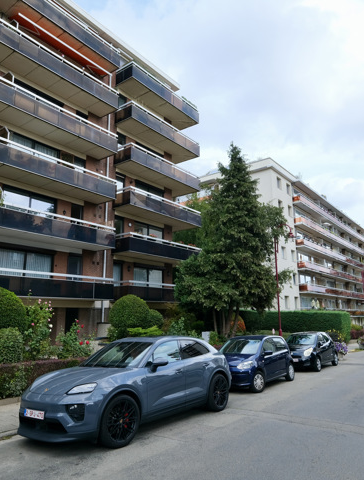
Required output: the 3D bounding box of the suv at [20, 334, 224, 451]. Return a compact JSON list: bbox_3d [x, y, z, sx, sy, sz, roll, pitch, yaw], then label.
[{"bbox_3d":[-0.786,2.822,7.134,1.950,1.620,4.780,-10,-17,37],"label":"suv"}]

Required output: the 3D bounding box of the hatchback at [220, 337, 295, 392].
[{"bbox_3d":[2.317,3.878,11.070,1.650,1.480,3.540,-10,-16,38],"label":"hatchback"}]

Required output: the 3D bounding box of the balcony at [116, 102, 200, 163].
[{"bbox_3d":[-1.546,-7.570,24.973,1.850,1.120,7.050,-11,-16,39],"label":"balcony"}]

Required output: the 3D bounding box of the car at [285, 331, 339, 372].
[{"bbox_3d":[5.551,4.815,14.955,1.620,1.470,3.500,-10,-16,38],"label":"car"}]

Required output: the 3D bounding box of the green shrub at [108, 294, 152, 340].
[{"bbox_3d":[-2.521,3.843,16.645,1.950,2.300,1.950,0,-12,0],"label":"green shrub"}]

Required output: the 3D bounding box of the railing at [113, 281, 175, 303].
[{"bbox_3d":[-1.391,3.576,22.489,1.650,1.130,6.900,-11,-16,39],"label":"railing"}]

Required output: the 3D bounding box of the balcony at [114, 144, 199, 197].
[{"bbox_3d":[-1.453,-4.612,23.409,1.500,1.100,6.850,-10,-16,38],"label":"balcony"}]

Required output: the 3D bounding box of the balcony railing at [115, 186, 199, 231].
[{"bbox_3d":[-1.425,-2.008,23.706,1.650,1.120,7.050,-11,-16,39],"label":"balcony railing"}]

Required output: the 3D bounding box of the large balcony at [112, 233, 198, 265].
[{"bbox_3d":[-1.389,0.838,22.260,1.500,1.150,6.850,-10,-16,38],"label":"large balcony"}]

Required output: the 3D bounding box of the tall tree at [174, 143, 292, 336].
[{"bbox_3d":[2.932,0.199,21.422,6.400,12.800,6.400,0,-12,0],"label":"tall tree"}]

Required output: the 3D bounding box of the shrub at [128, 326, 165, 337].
[{"bbox_3d":[-1.437,3.975,13.969,1.200,0.800,1.500,-10,-16,38],"label":"shrub"}]

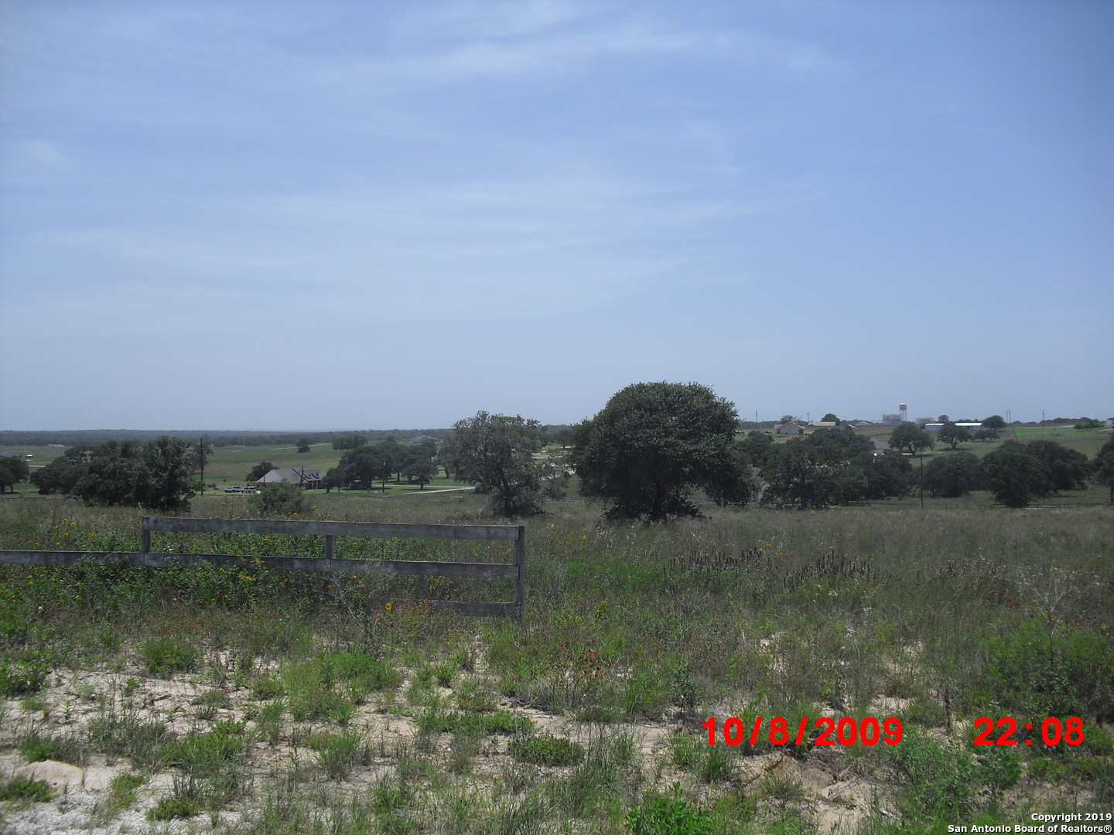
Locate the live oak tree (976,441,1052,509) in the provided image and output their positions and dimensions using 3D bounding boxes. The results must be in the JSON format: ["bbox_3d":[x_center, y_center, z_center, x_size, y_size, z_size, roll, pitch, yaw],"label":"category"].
[{"bbox_3d":[67.040,8.360,170.000,11.110,9.960,10.550,0,0,0],"label":"live oak tree"}]

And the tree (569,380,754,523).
[{"bbox_3d":[4.790,1.620,54.000,8.480,6.530,8.050,0,0,0],"label":"tree"}]

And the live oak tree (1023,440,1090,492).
[{"bbox_3d":[86.010,8.410,200.000,12.020,9.160,11.420,0,0,0],"label":"live oak tree"}]

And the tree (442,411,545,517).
[{"bbox_3d":[-3.180,2.350,58.000,5.180,5.360,4.930,0,0,0],"label":"tree"}]

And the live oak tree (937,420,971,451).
[{"bbox_3d":[113.160,5.080,330.000,9.920,8.430,9.920,0,0,0],"label":"live oak tree"}]

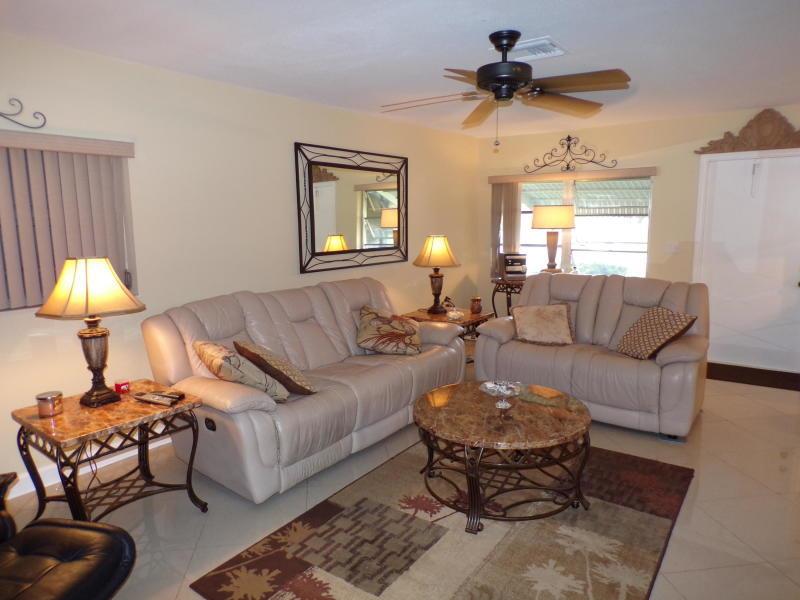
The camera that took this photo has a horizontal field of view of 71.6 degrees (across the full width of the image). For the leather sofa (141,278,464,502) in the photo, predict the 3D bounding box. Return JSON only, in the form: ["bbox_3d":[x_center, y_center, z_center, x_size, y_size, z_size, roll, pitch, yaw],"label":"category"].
[{"bbox_3d":[-0.514,0.436,3.981,1.110,1.010,2.110,6,10,38],"label":"leather sofa"}]

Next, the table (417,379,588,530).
[{"bbox_3d":[0.549,0.815,3.053,0.940,0.460,0.940,-1,8,0],"label":"table"}]

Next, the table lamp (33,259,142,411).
[{"bbox_3d":[-1.539,0.162,2.802,0.469,0.727,0.469,6,10,38],"label":"table lamp"}]

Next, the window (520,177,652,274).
[{"bbox_3d":[1.868,-0.735,5.931,1.514,1.060,0.101,6,10,38],"label":"window"}]

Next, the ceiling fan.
[{"bbox_3d":[0.561,-1.248,3.001,1.360,0.370,1.360,5,10,35],"label":"ceiling fan"}]

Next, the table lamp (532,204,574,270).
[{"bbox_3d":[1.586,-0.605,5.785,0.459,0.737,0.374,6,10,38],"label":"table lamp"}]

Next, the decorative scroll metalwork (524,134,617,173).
[{"bbox_3d":[1.931,-1.686,6.350,1.060,0.400,0.030,5,10,35],"label":"decorative scroll metalwork"}]

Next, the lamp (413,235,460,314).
[{"bbox_3d":[0.364,-0.252,5.377,0.470,0.730,0.470,-1,8,0],"label":"lamp"}]

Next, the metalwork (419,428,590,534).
[{"bbox_3d":[0.553,0.845,3.065,0.909,0.439,0.909,0,8,0],"label":"metalwork"}]

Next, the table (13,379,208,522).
[{"bbox_3d":[-1.447,0.818,2.821,0.620,0.580,0.670,6,11,39],"label":"table"}]

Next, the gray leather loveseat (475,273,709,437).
[{"bbox_3d":[1.530,0.348,4.491,1.595,1.010,1.080,5,10,34],"label":"gray leather loveseat"}]

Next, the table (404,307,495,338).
[{"bbox_3d":[0.479,0.428,5.247,0.620,0.580,0.670,5,10,35],"label":"table"}]

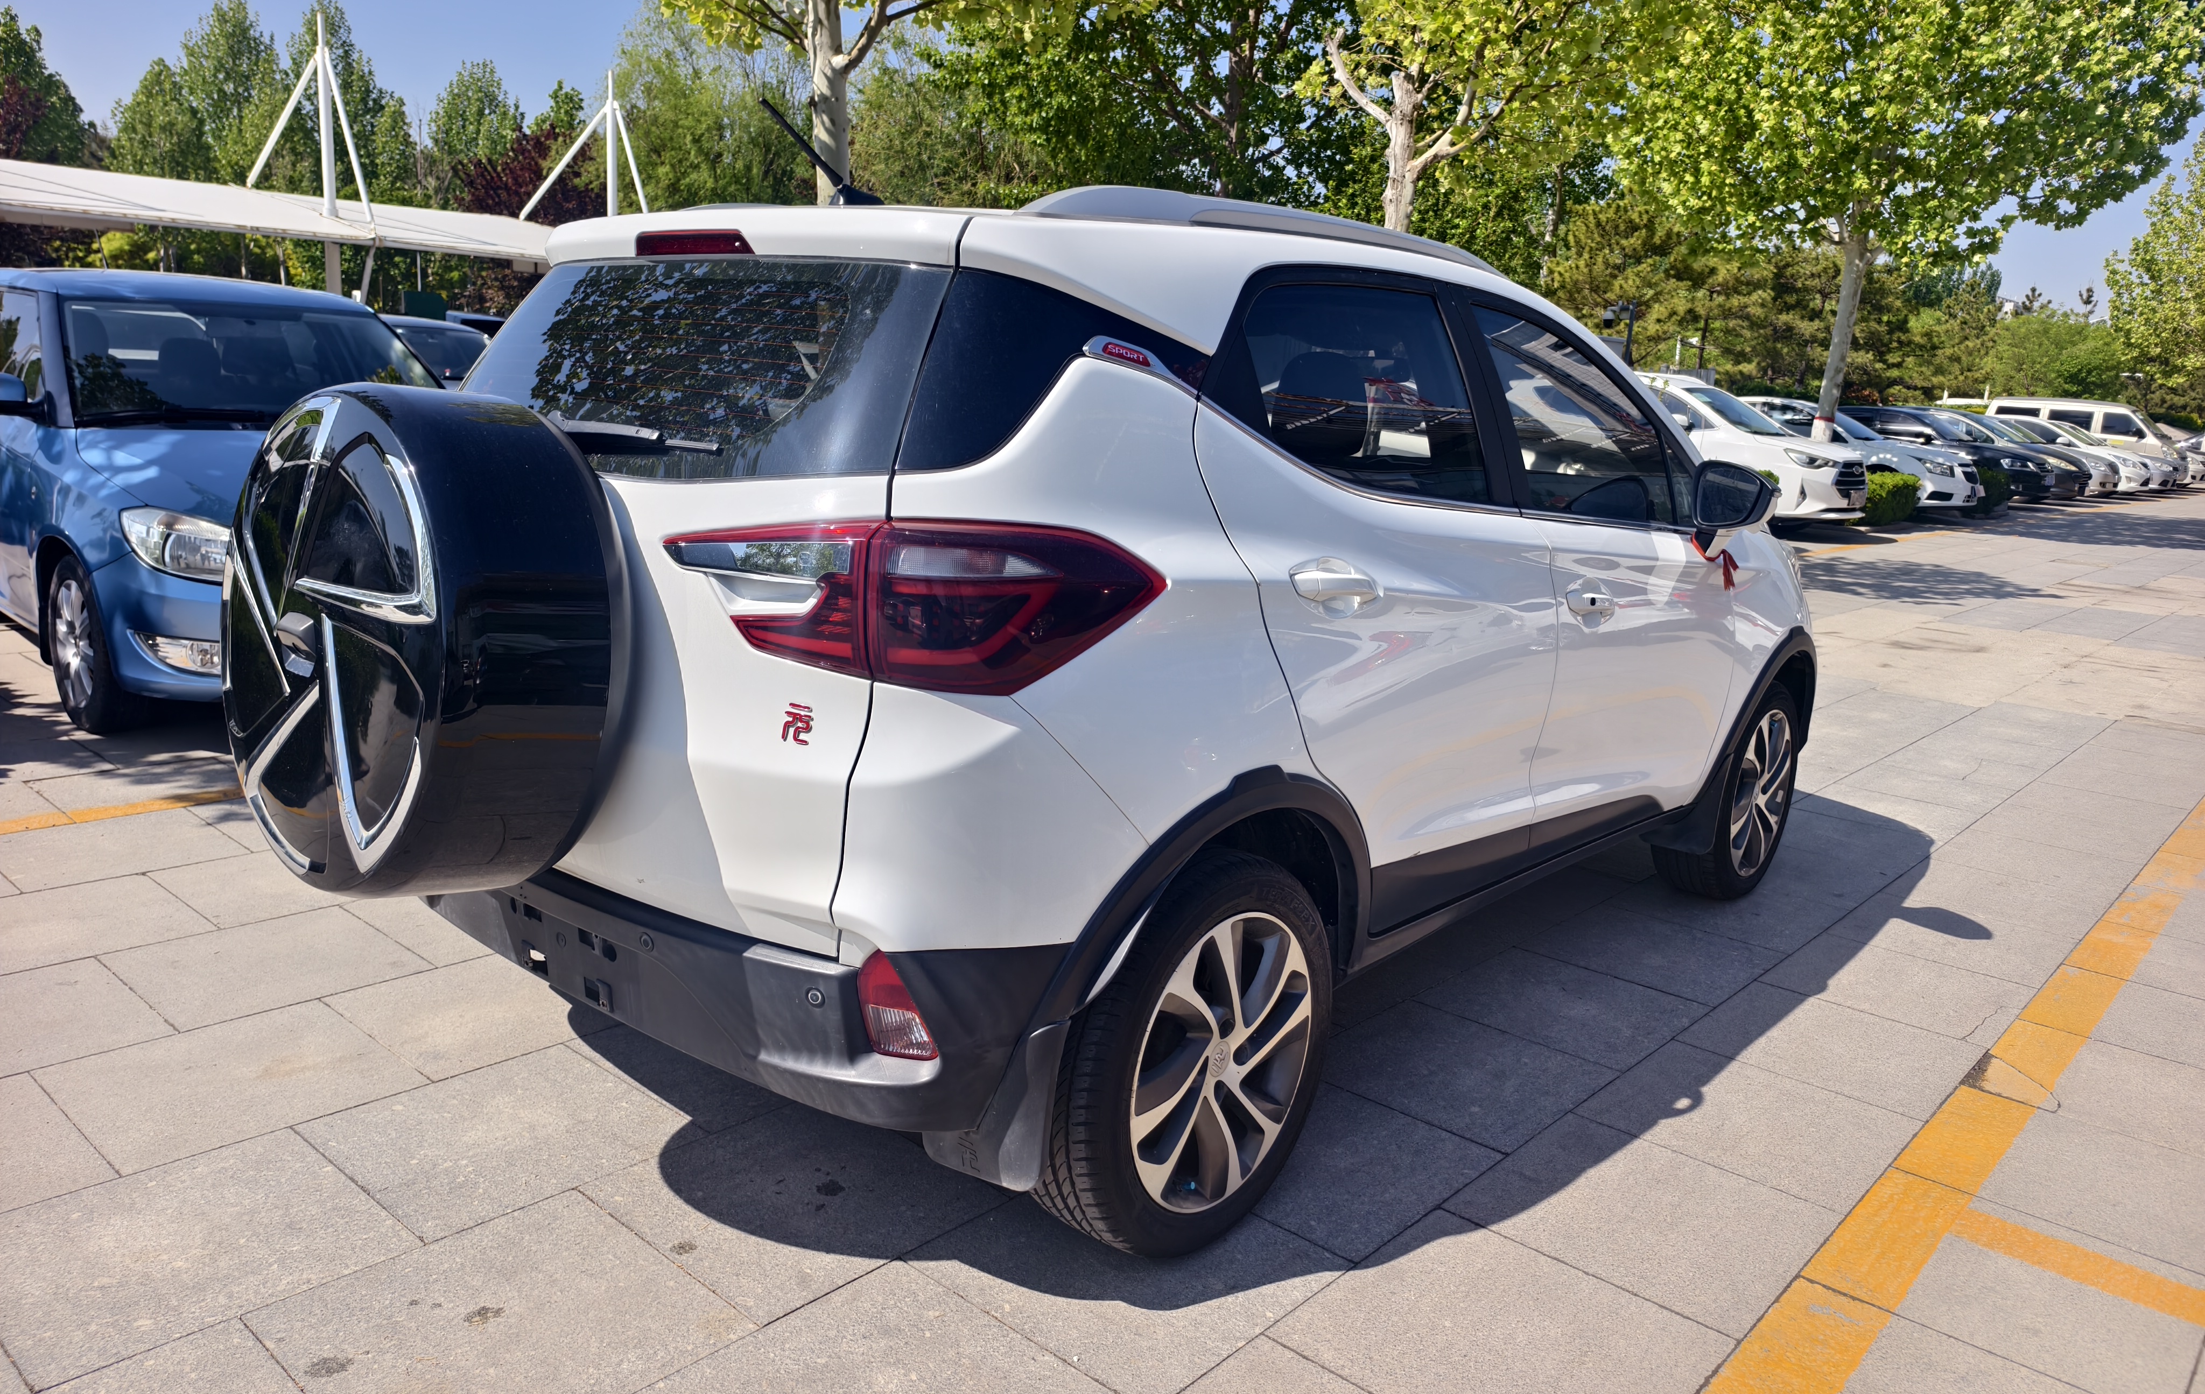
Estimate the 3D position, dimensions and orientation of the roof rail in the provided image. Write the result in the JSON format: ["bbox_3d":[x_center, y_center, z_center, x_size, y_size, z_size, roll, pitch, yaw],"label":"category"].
[{"bbox_3d":[0.358,-0.803,2.522,0.075,0.080,1.440,12,17,40],"label":"roof rail"}]

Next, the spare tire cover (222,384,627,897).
[{"bbox_3d":[-0.998,-0.081,2.098,0.710,0.710,0.270,11,7,38],"label":"spare tire cover"}]

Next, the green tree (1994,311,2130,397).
[{"bbox_3d":[31.294,-9.961,48.000,4.500,5.600,4.500,12,15,40],"label":"green tree"}]

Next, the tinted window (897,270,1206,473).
[{"bbox_3d":[-0.045,-0.427,1.962,0.513,0.288,0.132,-2,-6,-38],"label":"tinted window"}]

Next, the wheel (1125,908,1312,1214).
[{"bbox_3d":[0.140,0.566,2.376,0.180,0.475,0.475,11,14,40],"label":"wheel"}]

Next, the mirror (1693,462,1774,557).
[{"bbox_3d":[1.485,-0.441,3.436,0.190,0.195,0.130,12,15,40],"label":"mirror"}]

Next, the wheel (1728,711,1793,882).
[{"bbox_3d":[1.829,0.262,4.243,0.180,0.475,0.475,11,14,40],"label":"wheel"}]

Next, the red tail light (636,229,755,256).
[{"bbox_3d":[-0.650,-0.708,2.298,0.320,0.042,0.045,12,9,40],"label":"red tail light"}]

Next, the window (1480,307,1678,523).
[{"bbox_3d":[1.048,-0.588,3.175,0.055,0.455,0.850,-12,-1,42],"label":"window"}]

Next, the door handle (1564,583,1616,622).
[{"bbox_3d":[1.007,-0.195,3.011,0.055,0.075,0.210,12,15,40],"label":"door handle"}]

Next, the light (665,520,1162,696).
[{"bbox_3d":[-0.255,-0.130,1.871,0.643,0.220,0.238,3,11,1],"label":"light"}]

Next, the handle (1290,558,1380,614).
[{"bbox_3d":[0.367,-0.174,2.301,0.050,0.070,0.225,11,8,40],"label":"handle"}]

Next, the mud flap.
[{"bbox_3d":[-0.158,0.579,2.097,0.260,0.270,0.070,12,15,40],"label":"mud flap"}]

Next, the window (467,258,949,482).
[{"bbox_3d":[-0.721,-0.512,2.303,1.370,0.367,0.109,12,-7,40],"label":"window"}]

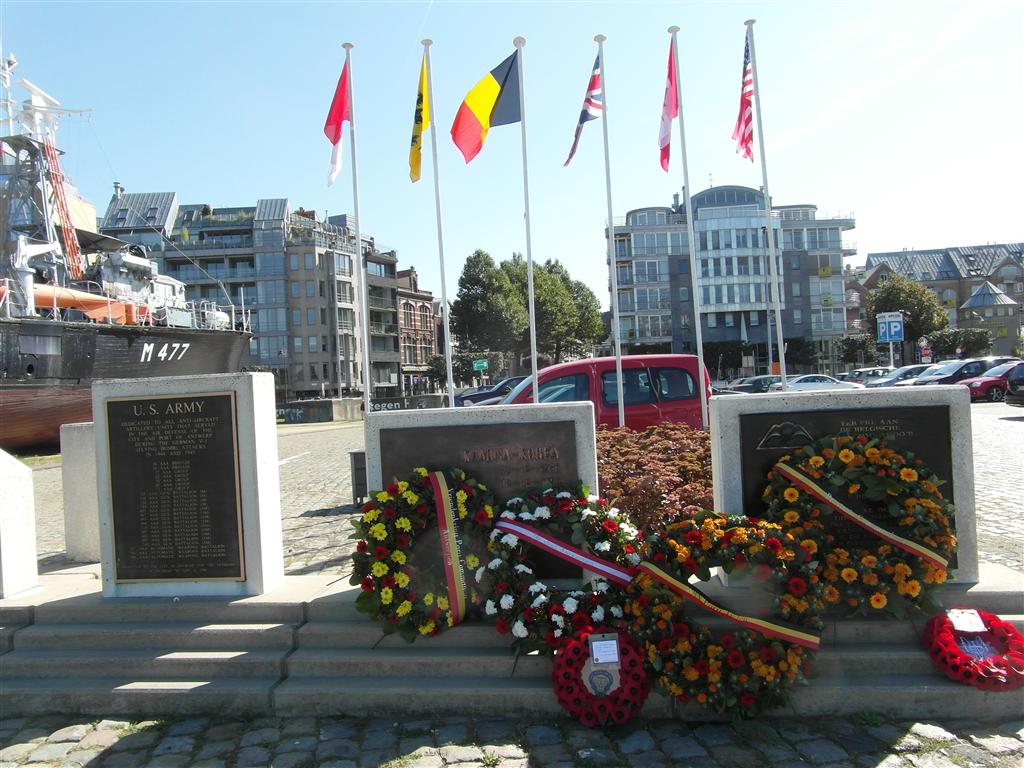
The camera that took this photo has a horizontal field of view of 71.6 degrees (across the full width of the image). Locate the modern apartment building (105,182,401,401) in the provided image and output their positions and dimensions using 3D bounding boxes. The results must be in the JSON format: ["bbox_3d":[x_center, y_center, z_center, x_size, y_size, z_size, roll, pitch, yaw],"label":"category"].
[{"bbox_3d":[-28.735,-8.579,80.500,30.500,23.000,13.000,-3,0,0],"label":"modern apartment building"}]

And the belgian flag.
[{"bbox_3d":[-0.377,-3.948,10.100,1.000,1.500,0.300,-3,0,0],"label":"belgian flag"}]

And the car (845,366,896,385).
[{"bbox_3d":[19.428,-0.083,37.500,4.200,1.500,1.750,-3,0,-15],"label":"car"}]

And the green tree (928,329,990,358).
[{"bbox_3d":[39.530,-2.884,63.000,5.000,4.100,4.000,-3,0,0],"label":"green tree"}]

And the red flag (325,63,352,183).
[{"bbox_3d":[-2.249,-3.357,9.150,0.300,1.550,0.250,-3,0,0],"label":"red flag"}]

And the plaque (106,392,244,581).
[{"bbox_3d":[-1.961,0.612,4.122,0.800,1.080,0.040,-3,0,7],"label":"plaque"}]

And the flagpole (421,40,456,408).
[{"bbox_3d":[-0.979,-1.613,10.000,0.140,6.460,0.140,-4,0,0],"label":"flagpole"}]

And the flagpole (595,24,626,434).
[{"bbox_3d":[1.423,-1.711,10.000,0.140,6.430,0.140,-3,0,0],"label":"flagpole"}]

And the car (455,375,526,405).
[{"bbox_3d":[0.491,0.469,22.500,4.350,1.460,1.760,-3,0,-20],"label":"car"}]

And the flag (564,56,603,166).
[{"bbox_3d":[1.007,-3.838,10.000,0.560,1.500,0.300,-3,0,0],"label":"flag"}]

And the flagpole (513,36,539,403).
[{"bbox_3d":[0.240,-1.558,9.220,0.150,5.930,0.150,-3,0,0],"label":"flagpole"}]

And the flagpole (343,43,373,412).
[{"bbox_3d":[-1.954,-1.435,9.140,0.150,5.950,0.150,-3,0,0],"label":"flagpole"}]

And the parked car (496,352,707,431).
[{"bbox_3d":[0.957,0.491,11.500,4.050,1.820,1.680,-3,0,-12],"label":"parked car"}]

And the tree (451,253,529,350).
[{"bbox_3d":[-2.821,-6.405,77.000,8.800,16.200,8.500,-3,0,0],"label":"tree"}]

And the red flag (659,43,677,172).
[{"bbox_3d":[2.002,-3.559,9.140,0.280,1.630,0.280,-3,0,0],"label":"red flag"}]

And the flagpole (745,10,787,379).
[{"bbox_3d":[3.397,-1.769,9.270,0.150,6.000,0.150,-5,0,0],"label":"flagpole"}]

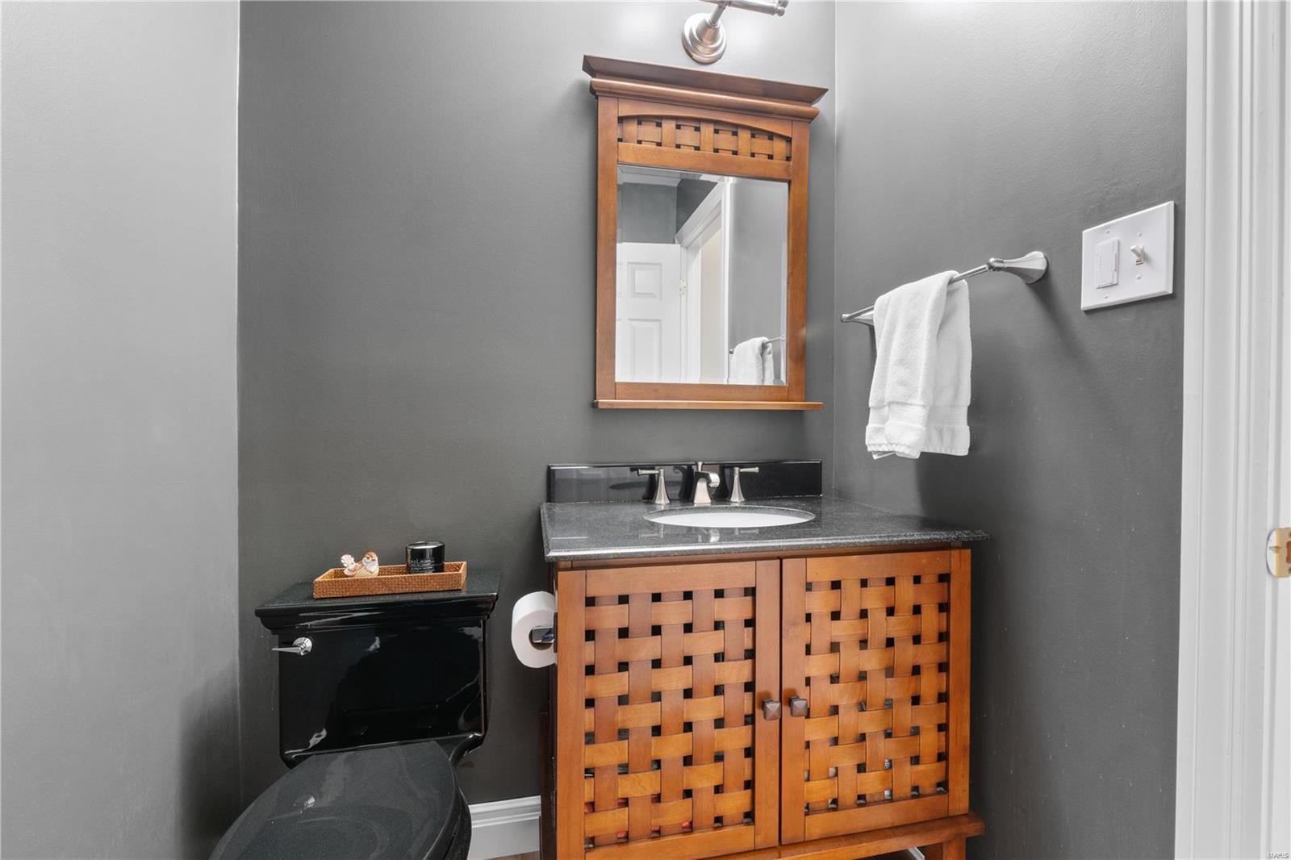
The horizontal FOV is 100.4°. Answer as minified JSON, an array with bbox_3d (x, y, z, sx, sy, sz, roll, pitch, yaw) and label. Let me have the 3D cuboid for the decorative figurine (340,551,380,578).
[{"bbox_3d":[-0.623,0.305,1.175,0.080,0.078,0.052,0,1,28],"label":"decorative figurine"}]

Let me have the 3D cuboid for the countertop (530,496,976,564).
[{"bbox_3d":[0.183,0.193,1.167,0.797,0.019,0.543,0,1,-12],"label":"countertop"}]

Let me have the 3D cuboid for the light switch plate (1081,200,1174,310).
[{"bbox_3d":[0.681,-0.242,0.768,0.016,0.120,0.120,0,1,-12],"label":"light switch plate"}]

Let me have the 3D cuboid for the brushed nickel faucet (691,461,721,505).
[{"bbox_3d":[0.149,0.133,1.319,0.045,0.099,0.146,0,1,-12],"label":"brushed nickel faucet"}]

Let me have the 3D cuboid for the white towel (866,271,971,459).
[{"bbox_3d":[0.538,-0.115,1.083,0.065,0.345,0.246,0,1,-12],"label":"white towel"}]

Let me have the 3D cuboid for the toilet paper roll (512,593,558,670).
[{"bbox_3d":[-0.191,0.359,0.978,0.104,0.104,0.102,0,1,-12],"label":"toilet paper roll"}]

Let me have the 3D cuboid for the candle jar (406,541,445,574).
[{"bbox_3d":[-0.491,0.300,1.204,0.081,0.089,0.081,0,1,-12],"label":"candle jar"}]

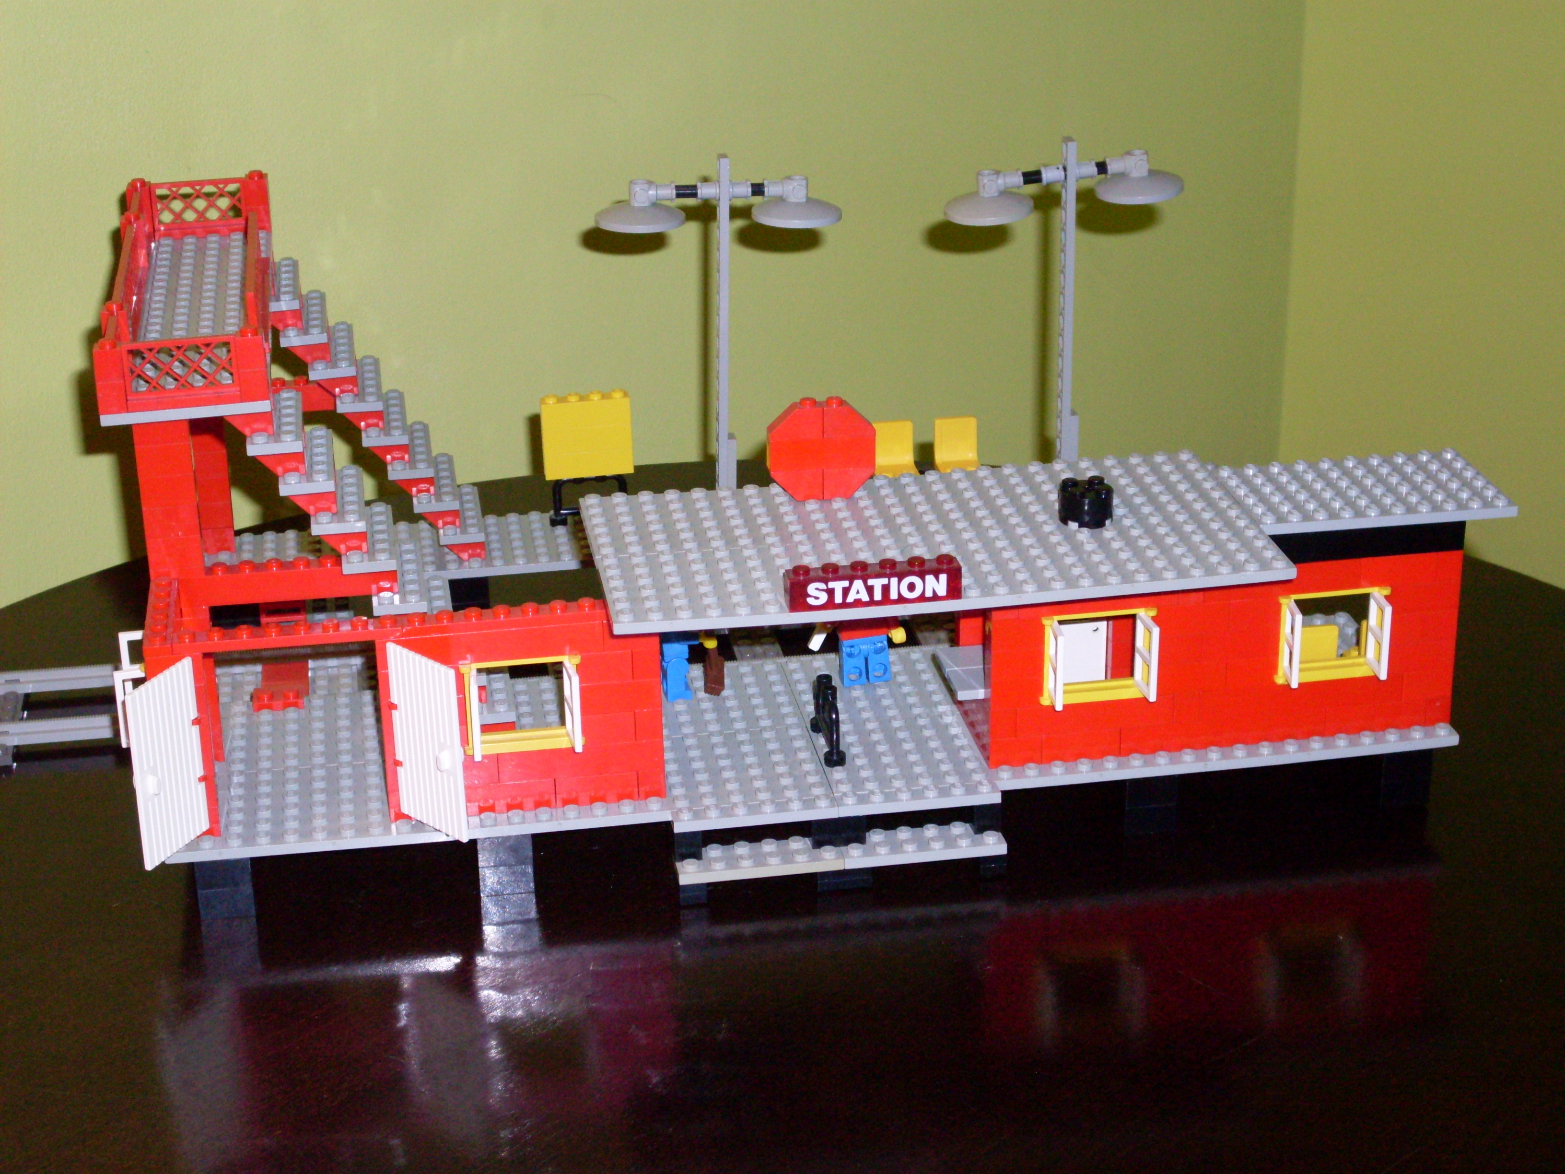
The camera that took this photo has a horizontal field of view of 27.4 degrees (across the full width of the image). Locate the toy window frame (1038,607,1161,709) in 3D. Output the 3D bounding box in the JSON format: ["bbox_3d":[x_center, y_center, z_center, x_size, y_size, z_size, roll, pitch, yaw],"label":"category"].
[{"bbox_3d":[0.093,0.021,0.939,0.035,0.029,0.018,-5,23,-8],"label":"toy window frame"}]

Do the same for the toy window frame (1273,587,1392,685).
[{"bbox_3d":[0.164,0.013,0.961,0.034,0.029,0.011,-5,24,-9],"label":"toy window frame"}]

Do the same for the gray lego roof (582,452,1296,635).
[{"bbox_3d":[0.041,-0.014,0.928,0.192,0.005,0.096,-5,24,-9],"label":"gray lego roof"}]

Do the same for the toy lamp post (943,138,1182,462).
[{"bbox_3d":[0.098,-0.098,1.148,0.086,0.126,0.032,-5,24,-9],"label":"toy lamp post"}]

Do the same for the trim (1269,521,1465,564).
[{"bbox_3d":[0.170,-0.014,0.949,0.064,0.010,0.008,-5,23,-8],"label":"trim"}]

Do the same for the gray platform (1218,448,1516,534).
[{"bbox_3d":[0.171,-0.028,0.965,0.086,0.005,0.048,-5,24,-9],"label":"gray platform"}]

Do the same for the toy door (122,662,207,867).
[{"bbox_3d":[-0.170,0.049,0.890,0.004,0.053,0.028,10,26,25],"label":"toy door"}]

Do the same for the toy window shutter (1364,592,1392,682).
[{"bbox_3d":[0.178,0.015,0.954,0.002,0.024,0.013,-5,24,-9],"label":"toy window shutter"}]

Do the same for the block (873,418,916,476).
[{"bbox_3d":[0.041,-0.049,1.175,0.016,0.020,0.016,-5,23,-8],"label":"block"}]

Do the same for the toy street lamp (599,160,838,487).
[{"bbox_3d":[-0.021,-0.086,1.141,0.086,0.134,0.032,-5,23,-8],"label":"toy street lamp"}]

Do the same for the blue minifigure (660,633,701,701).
[{"bbox_3d":[-0.032,0.013,1.004,0.014,0.042,0.024,-5,23,-8],"label":"blue minifigure"}]

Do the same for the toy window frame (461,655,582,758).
[{"bbox_3d":[-0.075,0.033,0.922,0.034,0.029,0.011,-5,24,-9],"label":"toy window frame"}]

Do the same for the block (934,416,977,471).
[{"bbox_3d":[0.065,-0.050,1.162,0.015,0.019,0.015,-5,24,-9],"label":"block"}]

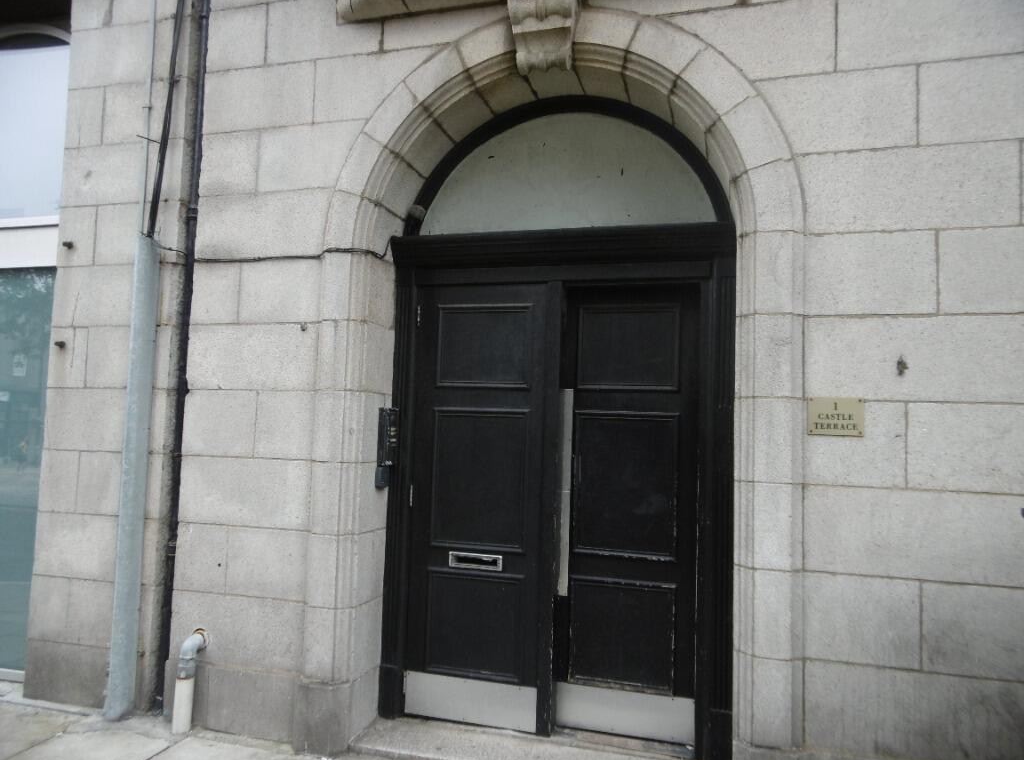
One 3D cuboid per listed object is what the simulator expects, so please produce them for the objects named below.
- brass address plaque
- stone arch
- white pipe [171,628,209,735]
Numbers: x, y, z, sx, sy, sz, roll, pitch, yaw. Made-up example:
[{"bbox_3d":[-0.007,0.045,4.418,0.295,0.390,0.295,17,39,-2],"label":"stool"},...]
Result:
[{"bbox_3d":[1.291,0.150,2.832,0.211,0.146,0.012,0,-4,15],"label":"brass address plaque"},{"bbox_3d":[0.146,0.024,3.283,2.224,3.462,0.330,0,-4,15],"label":"stone arch"},{"bbox_3d":[-1.571,1.468,3.450,0.092,0.462,0.120,0,-4,15],"label":"white pipe"}]

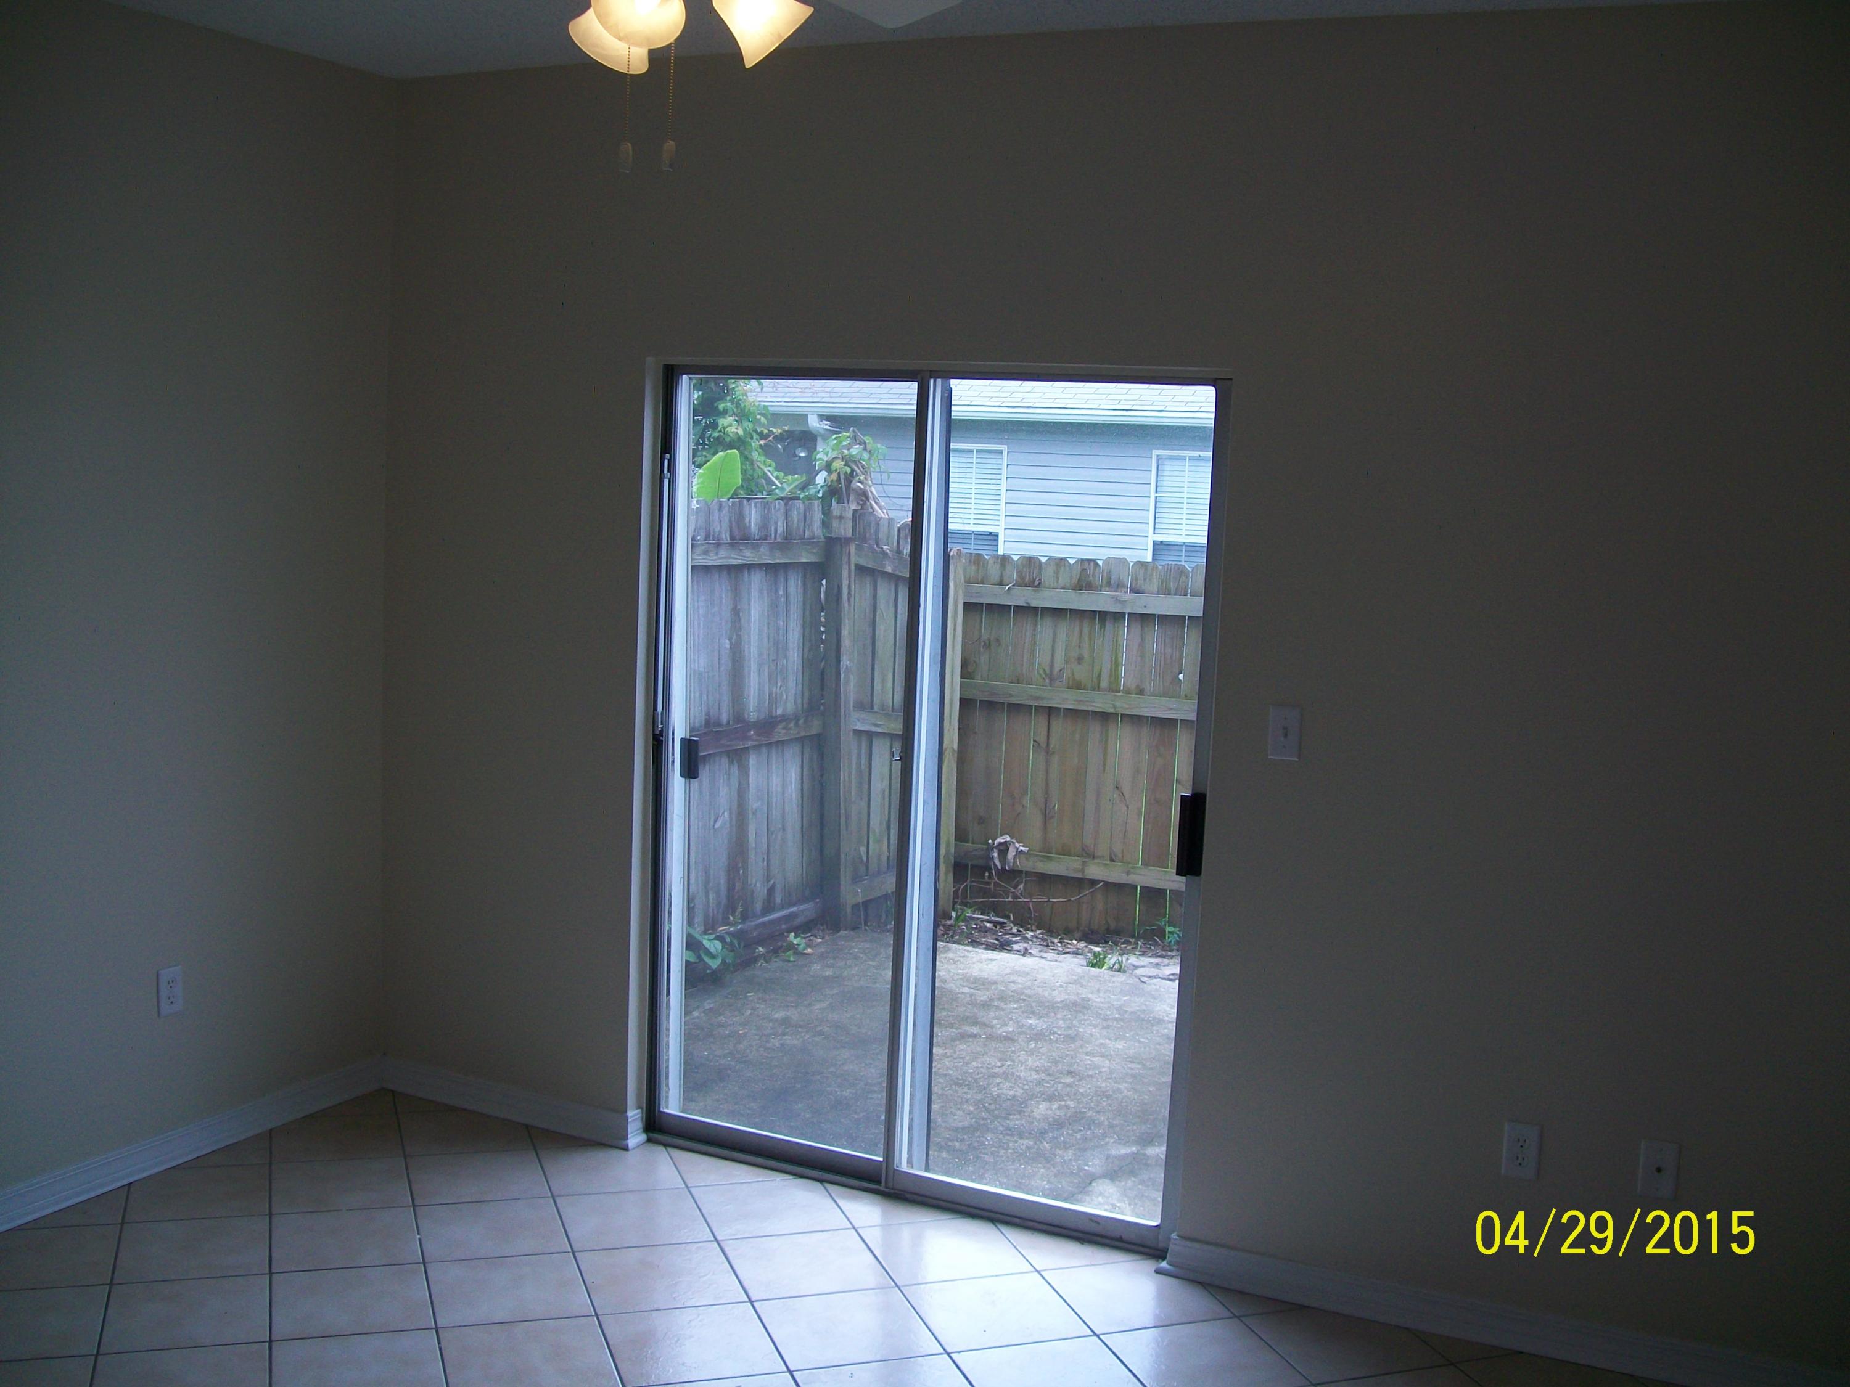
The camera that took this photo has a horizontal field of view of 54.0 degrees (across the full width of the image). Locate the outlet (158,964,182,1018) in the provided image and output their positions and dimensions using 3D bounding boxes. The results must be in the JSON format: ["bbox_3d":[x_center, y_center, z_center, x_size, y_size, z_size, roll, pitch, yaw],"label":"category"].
[{"bbox_3d":[-1.819,0.719,4.379,0.008,0.115,0.070,5,7,26],"label":"outlet"}]

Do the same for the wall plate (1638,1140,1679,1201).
[{"bbox_3d":[1.458,0.947,3.607,0.070,0.115,0.008,5,7,26],"label":"wall plate"}]

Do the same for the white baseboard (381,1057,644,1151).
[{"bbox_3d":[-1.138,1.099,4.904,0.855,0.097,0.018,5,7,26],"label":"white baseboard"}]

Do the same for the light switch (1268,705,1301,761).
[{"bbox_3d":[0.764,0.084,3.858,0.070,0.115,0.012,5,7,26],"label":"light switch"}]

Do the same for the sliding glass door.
[{"bbox_3d":[-0.018,0.227,4.383,1.460,2.010,0.090,5,7,26],"label":"sliding glass door"}]

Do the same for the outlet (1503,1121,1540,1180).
[{"bbox_3d":[1.222,0.936,3.717,0.070,0.115,0.008,5,7,26],"label":"outlet"}]

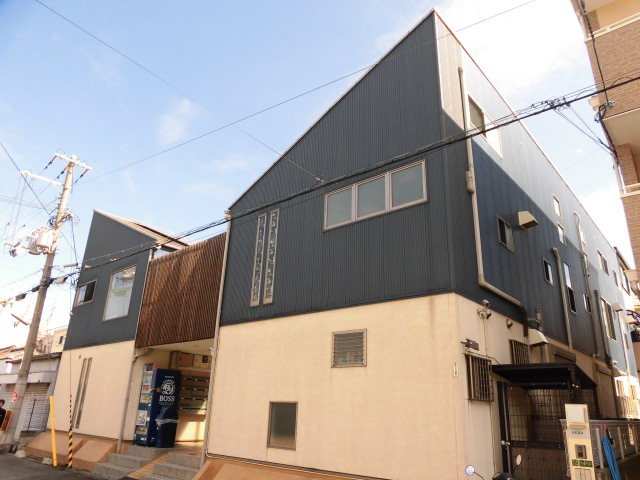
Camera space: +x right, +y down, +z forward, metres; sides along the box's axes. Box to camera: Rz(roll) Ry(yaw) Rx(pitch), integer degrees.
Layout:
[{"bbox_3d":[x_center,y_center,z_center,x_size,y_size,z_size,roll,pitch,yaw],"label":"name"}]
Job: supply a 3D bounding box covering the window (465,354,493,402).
[{"bbox_3d":[2.305,1.997,6.340,0.120,0.610,0.750,-16,-27,39],"label":"window"}]

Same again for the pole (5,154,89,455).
[{"bbox_3d":[-10.721,1.585,16.543,0.900,11.073,2.300,-15,-26,39],"label":"pole"}]

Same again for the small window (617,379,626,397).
[{"bbox_3d":[9.585,4.700,14.025,0.120,0.570,1.150,-16,-27,39],"label":"small window"}]

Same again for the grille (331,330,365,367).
[{"bbox_3d":[0.479,1.811,7.381,0.730,0.580,0.100,-15,-26,39],"label":"grille"}]

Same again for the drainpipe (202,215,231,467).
[{"bbox_3d":[-2.307,1.931,9.959,0.130,5.606,0.120,-15,-26,39],"label":"drainpipe"}]

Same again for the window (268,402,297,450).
[{"bbox_3d":[-0.664,3.289,7.873,0.720,0.770,0.100,-15,-26,39],"label":"window"}]

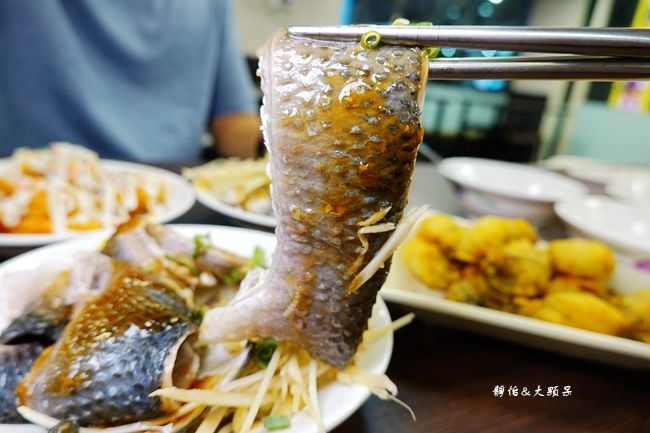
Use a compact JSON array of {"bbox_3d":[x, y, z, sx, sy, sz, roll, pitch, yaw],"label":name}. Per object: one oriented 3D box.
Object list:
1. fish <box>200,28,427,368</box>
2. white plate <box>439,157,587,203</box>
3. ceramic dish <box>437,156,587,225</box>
[{"bbox_3d":[-0.006,0.001,0.146,0.062,0.115,0.030,4,23,0],"label":"fish"},{"bbox_3d":[0.171,-0.029,0.410,0.130,0.022,0.130,3,23,-1],"label":"white plate"},{"bbox_3d":[0.170,-0.015,0.416,0.130,0.050,0.130,3,23,-1],"label":"ceramic dish"}]

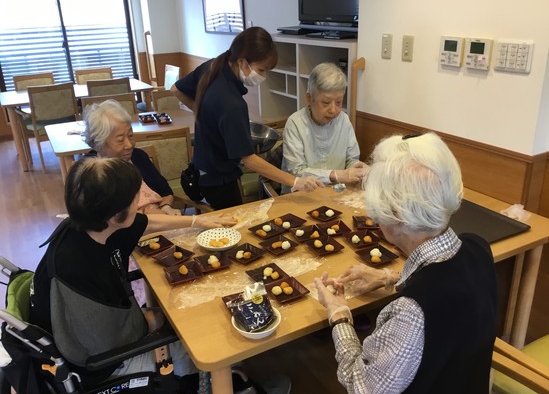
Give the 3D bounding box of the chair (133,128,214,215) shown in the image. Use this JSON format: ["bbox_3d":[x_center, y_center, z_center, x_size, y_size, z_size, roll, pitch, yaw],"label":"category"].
[{"bbox_3d":[-0.650,0.068,2.956,0.500,0.820,0.560,-14,25,-27],"label":"chair"}]

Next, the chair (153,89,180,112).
[{"bbox_3d":[-0.769,-0.564,4.551,0.520,0.865,0.550,-18,26,-34],"label":"chair"}]

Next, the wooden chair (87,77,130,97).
[{"bbox_3d":[-1.839,-0.910,5.573,0.520,0.870,0.550,-13,24,-25],"label":"wooden chair"}]

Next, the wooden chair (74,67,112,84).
[{"bbox_3d":[-2.137,-1.137,6.140,0.470,0.830,0.540,-13,24,-26],"label":"wooden chair"}]

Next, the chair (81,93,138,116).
[{"bbox_3d":[-1.328,-0.433,4.287,0.520,0.865,0.550,-13,24,-25],"label":"chair"}]

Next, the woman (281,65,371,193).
[{"bbox_3d":[0.279,-0.069,2.620,0.500,1.250,0.680,-13,24,-25],"label":"woman"}]

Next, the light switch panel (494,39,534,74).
[{"bbox_3d":[0.934,-0.548,1.928,0.014,0.120,0.158,-13,24,-26],"label":"light switch panel"}]

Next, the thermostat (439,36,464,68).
[{"bbox_3d":[0.791,-0.641,2.182,0.020,0.120,0.122,-13,24,-25],"label":"thermostat"}]

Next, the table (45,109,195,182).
[{"bbox_3d":[-0.939,-0.254,4.006,1.520,0.700,0.950,-13,24,-25],"label":"table"}]

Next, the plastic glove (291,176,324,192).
[{"bbox_3d":[0.155,-0.061,2.316,0.165,0.075,0.090,-7,22,-12],"label":"plastic glove"}]

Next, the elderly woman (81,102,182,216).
[{"bbox_3d":[-0.676,0.109,2.408,0.500,1.150,0.700,-21,28,-38],"label":"elderly woman"}]

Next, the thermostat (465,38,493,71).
[{"bbox_3d":[0.852,-0.593,2.057,0.024,0.122,0.120,-13,24,-26],"label":"thermostat"}]

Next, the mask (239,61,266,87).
[{"bbox_3d":[-0.101,-0.543,2.200,0.085,0.115,0.140,31,31,12],"label":"mask"}]

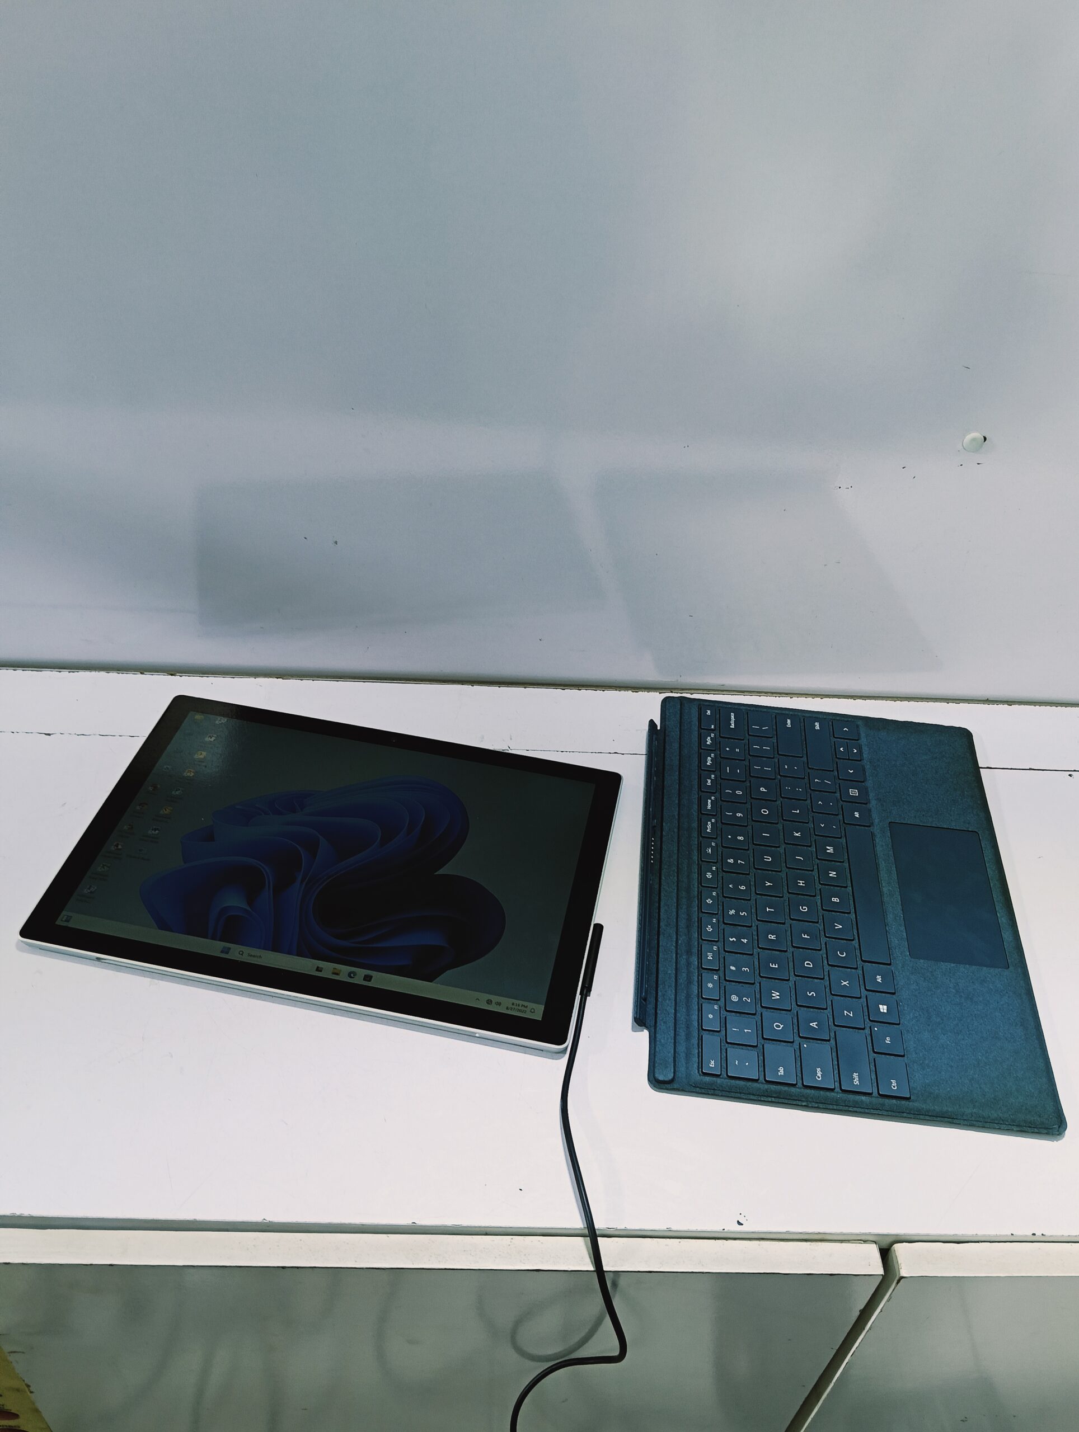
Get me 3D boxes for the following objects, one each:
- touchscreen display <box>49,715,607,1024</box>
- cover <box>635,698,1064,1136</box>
[{"bbox_3d":[-0.110,0.077,0.639,0.261,0.006,0.174,9,42,6],"label":"touchscreen display"},{"bbox_3d":[0.165,0.097,0.651,0.212,0.006,0.295,6,42,3],"label":"cover"}]

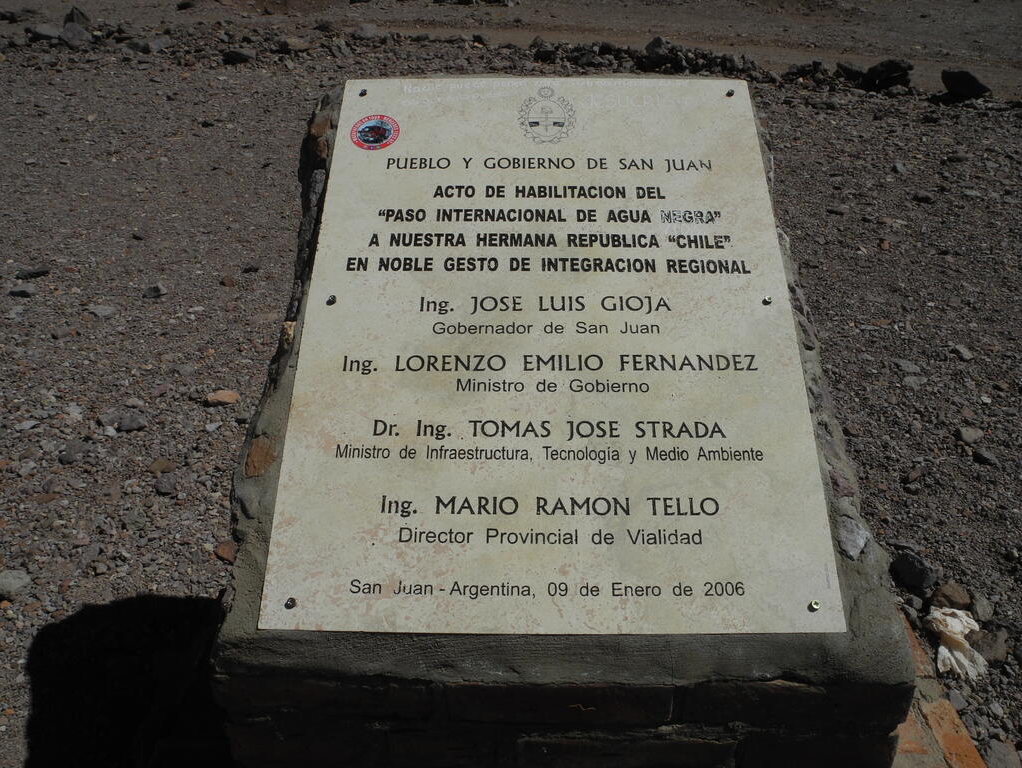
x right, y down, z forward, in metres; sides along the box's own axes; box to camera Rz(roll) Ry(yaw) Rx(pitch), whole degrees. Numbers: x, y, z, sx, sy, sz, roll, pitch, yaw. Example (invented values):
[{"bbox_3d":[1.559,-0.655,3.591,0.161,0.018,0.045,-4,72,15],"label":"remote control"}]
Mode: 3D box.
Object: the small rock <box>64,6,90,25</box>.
[{"bbox_3d":[-5.642,-4.759,10.771,0.305,0.272,0.244,0,30,0],"label":"small rock"}]

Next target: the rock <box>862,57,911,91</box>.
[{"bbox_3d":[3.452,-2.846,7.615,0.437,0.297,0.328,12,31,20],"label":"rock"}]

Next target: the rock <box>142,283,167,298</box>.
[{"bbox_3d":[-1.497,-0.393,3.479,0.104,0.051,0.083,-13,32,-22],"label":"rock"}]

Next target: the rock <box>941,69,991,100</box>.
[{"bbox_3d":[3.779,-2.486,6.876,0.374,0.230,0.243,0,30,0],"label":"rock"}]

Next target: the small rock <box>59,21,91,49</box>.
[{"bbox_3d":[-4.898,-3.930,9.329,0.302,0.278,0.242,0,30,0],"label":"small rock"}]

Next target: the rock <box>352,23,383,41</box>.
[{"bbox_3d":[-1.724,-4.215,9.919,0.365,0.182,0.292,0,30,0],"label":"rock"}]

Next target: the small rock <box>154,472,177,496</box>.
[{"bbox_3d":[-0.952,0.277,2.282,0.063,0.050,0.057,-14,32,-23],"label":"small rock"}]

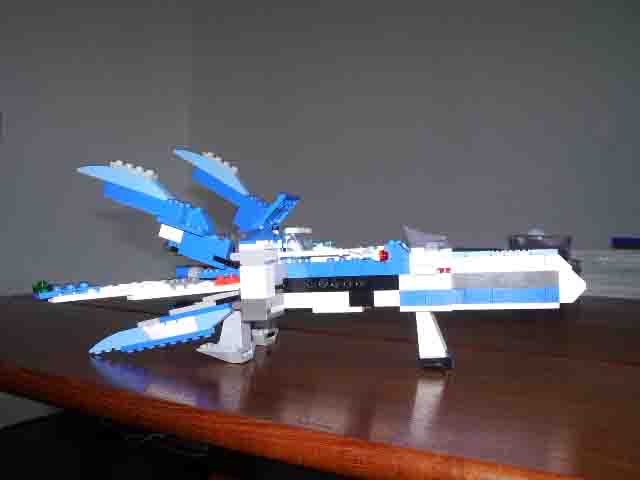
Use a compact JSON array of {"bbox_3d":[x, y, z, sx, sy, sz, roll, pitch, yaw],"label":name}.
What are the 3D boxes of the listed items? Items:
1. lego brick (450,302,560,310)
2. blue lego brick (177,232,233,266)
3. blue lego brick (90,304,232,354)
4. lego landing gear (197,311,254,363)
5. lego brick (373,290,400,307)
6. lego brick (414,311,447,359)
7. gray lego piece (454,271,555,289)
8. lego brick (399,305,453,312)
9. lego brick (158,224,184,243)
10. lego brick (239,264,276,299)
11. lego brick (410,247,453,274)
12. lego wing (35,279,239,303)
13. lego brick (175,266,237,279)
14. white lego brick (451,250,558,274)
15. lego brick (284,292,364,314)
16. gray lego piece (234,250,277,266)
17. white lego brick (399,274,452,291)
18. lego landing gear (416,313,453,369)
[{"bbox_3d":[0.113,0.040,0.396,0.064,0.003,0.016,-2,-2,8],"label":"lego brick"},{"bbox_3d":[-0.067,0.006,0.382,0.030,0.013,0.015,15,1,10],"label":"blue lego brick"},{"bbox_3d":[-0.103,0.059,0.428,0.095,0.018,0.016,-11,-3,7],"label":"blue lego brick"},{"bbox_3d":[-0.058,0.059,0.395,0.031,0.031,0.015,0,-1,10],"label":"lego landing gear"},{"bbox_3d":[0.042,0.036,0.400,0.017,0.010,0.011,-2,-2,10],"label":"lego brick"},{"bbox_3d":[0.070,0.060,0.409,0.018,0.029,0.013,-4,-2,8],"label":"lego brick"},{"bbox_3d":[0.112,0.024,0.395,0.064,0.010,0.013,-2,-2,8],"label":"gray lego piece"},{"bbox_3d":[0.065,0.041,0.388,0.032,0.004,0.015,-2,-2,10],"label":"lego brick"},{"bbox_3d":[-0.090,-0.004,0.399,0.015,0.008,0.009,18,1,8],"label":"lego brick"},{"bbox_3d":[-0.037,0.025,0.389,0.017,0.019,0.017,-2,-2,10],"label":"lego brick"},{"bbox_3d":[0.070,0.013,0.406,0.025,0.017,0.020,-2,-2,8],"label":"lego brick"},{"bbox_3d":[-0.104,0.029,0.370,0.106,0.011,0.040,-2,1,-22],"label":"lego wing"},{"bbox_3d":[-0.079,0.022,0.449,0.043,0.009,0.015,-2,-2,8],"label":"lego brick"},{"bbox_3d":[0.111,0.014,0.390,0.064,0.013,0.014,-2,-2,10],"label":"white lego brick"},{"bbox_3d":[0.003,0.039,0.411,0.050,0.013,0.015,-2,-2,8],"label":"lego brick"},{"bbox_3d":[-0.040,0.012,0.406,0.025,0.010,0.016,-2,-2,8],"label":"gray lego piece"},{"bbox_3d":[0.064,0.025,0.388,0.032,0.010,0.013,-2,-2,10],"label":"white lego brick"},{"bbox_3d":[0.069,0.061,0.389,0.019,0.034,0.015,0,-1,10],"label":"lego landing gear"}]

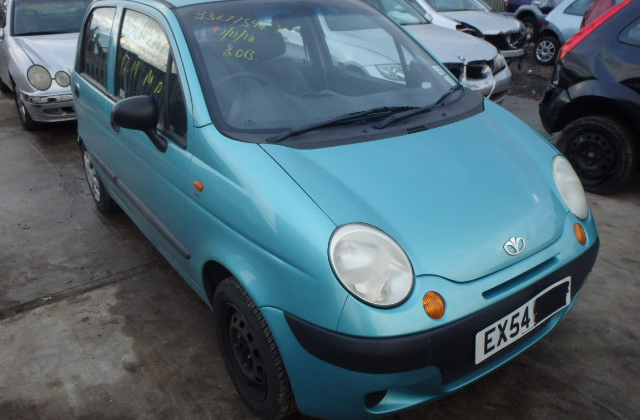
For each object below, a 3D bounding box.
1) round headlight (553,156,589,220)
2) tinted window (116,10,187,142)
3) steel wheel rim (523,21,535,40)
[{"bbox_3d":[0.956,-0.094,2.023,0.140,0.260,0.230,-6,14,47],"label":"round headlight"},{"bbox_3d":[-0.723,-0.611,2.221,0.050,0.460,1.000,3,16,-38],"label":"tinted window"},{"bbox_3d":[4.850,-4.195,12.100,0.170,0.430,0.430,-17,28,-31],"label":"steel wheel rim"}]

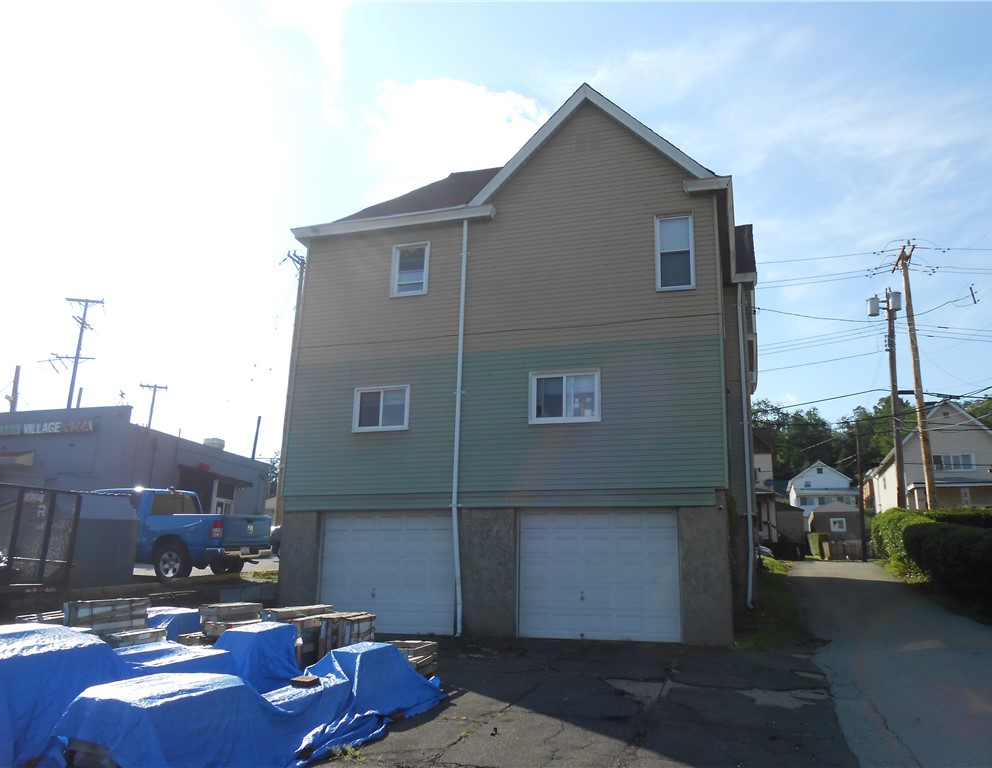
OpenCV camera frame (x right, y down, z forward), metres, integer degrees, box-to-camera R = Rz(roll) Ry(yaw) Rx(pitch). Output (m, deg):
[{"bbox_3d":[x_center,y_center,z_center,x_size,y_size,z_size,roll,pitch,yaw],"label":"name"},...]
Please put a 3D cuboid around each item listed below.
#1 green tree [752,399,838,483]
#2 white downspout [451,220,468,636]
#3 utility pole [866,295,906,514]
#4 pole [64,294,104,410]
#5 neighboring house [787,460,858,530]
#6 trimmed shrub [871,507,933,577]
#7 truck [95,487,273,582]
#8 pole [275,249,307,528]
[{"bbox_3d":[35.826,7.117,92.000,10.500,11.500,10.000,-3,-16,18],"label":"green tree"},{"bbox_3d":[-0.667,0.628,15.290,0.180,8.340,0.280,-3,-16,18],"label":"white downspout"},{"bbox_3d":[14.495,1.319,27.800,1.350,10.400,1.200,-3,-16,18],"label":"utility pole"},{"bbox_3d":[-25.189,2.370,45.000,2.500,15.500,1.000,4,-15,-9],"label":"pole"},{"bbox_3d":[34.808,11.954,81.000,6.800,7.400,8.800,-3,-16,18],"label":"neighboring house"},{"bbox_3d":[13.866,5.386,26.300,2.000,2.100,4.000,-3,-16,18],"label":"trimmed shrub"},{"bbox_3d":[-8.150,3.430,17.400,5.850,1.950,2.080,-2,-13,14],"label":"truck"},{"bbox_3d":[-7.547,0.976,28.000,0.500,11.900,2.300,-3,-16,18],"label":"pole"}]

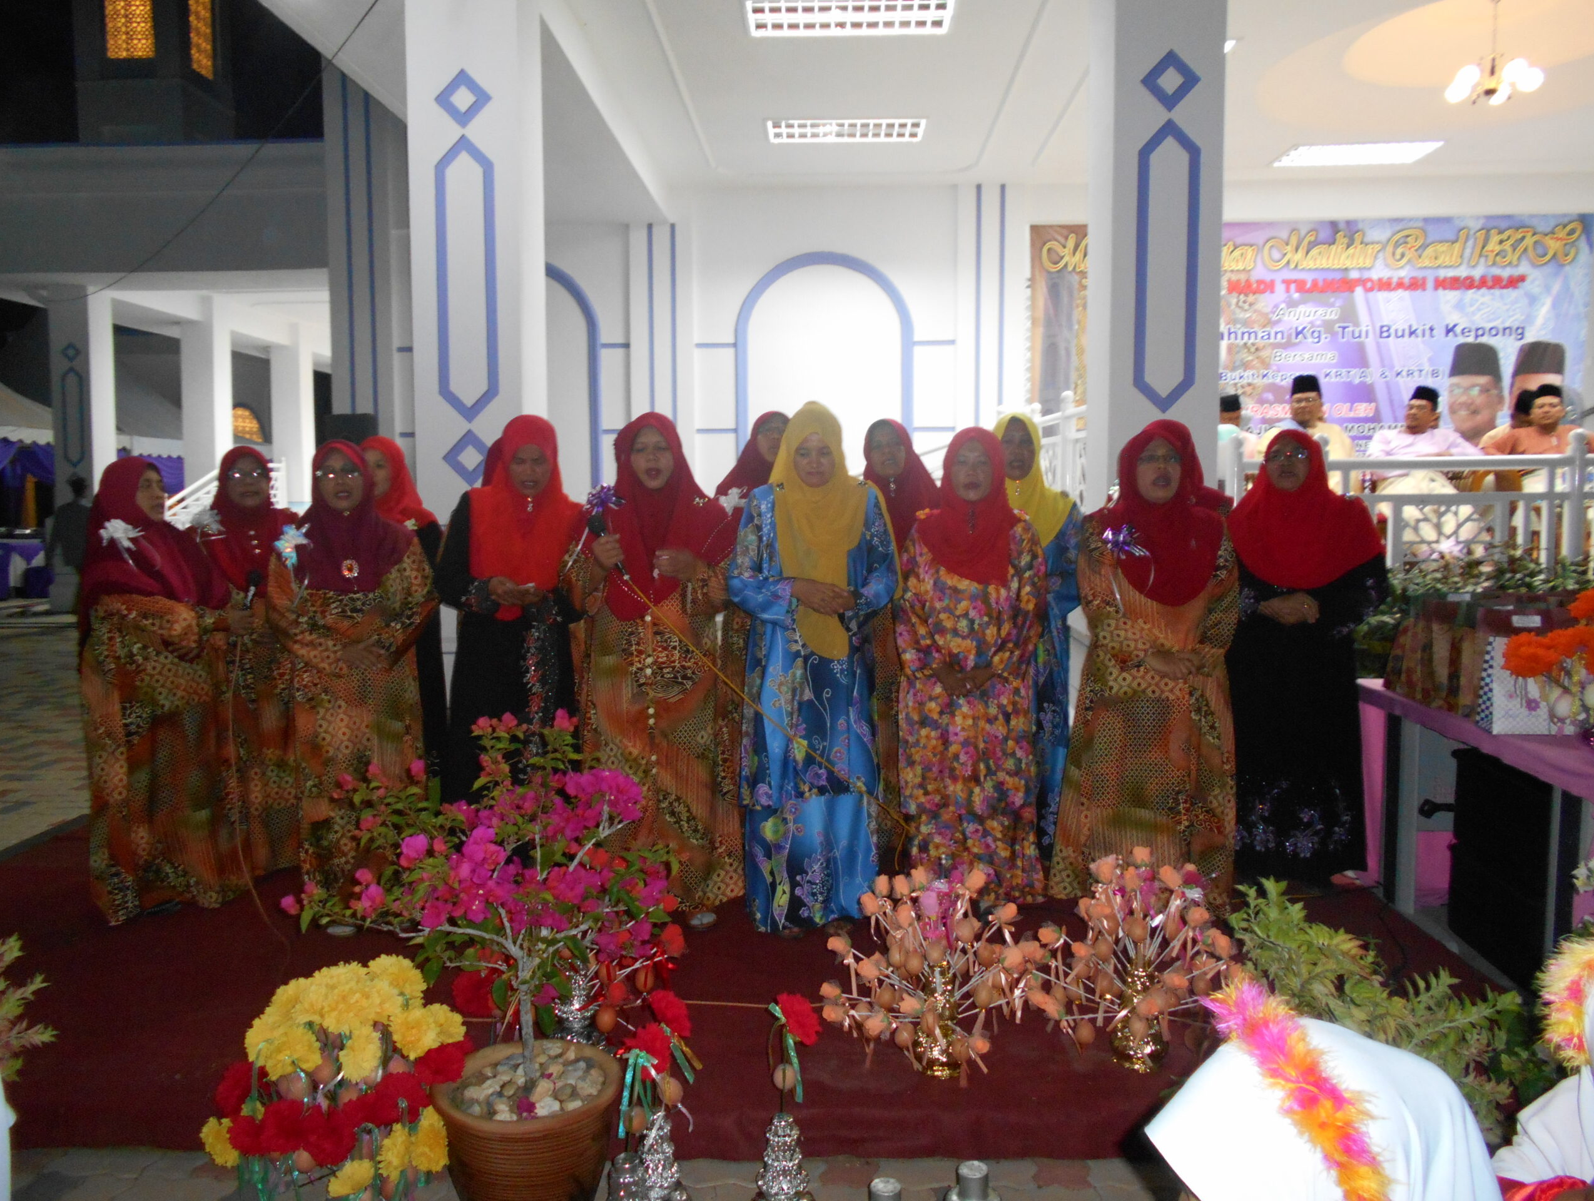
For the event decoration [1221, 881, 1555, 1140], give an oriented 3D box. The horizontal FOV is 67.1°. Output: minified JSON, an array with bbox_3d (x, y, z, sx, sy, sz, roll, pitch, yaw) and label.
[{"bbox_3d":[1.200,0.839,2.443,0.585,0.504,0.480,0,5,0],"label":"event decoration"}]

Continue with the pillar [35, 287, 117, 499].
[{"bbox_3d":[-8.431,-1.773,14.303,0.460,3.800,0.460,0,5,2],"label":"pillar"}]

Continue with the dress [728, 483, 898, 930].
[{"bbox_3d":[0.050,0.343,3.724,0.509,1.362,0.400,0,5,0],"label":"dress"}]

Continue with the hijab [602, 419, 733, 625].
[{"bbox_3d":[-0.389,-0.255,3.720,0.386,0.615,0.340,0,5,0],"label":"hijab"}]

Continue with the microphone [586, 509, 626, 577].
[{"bbox_3d":[-0.551,-0.163,3.520,0.055,0.220,0.055,-27,-14,-7],"label":"microphone"}]

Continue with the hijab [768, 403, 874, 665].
[{"bbox_3d":[0.077,-0.208,3.636,0.305,0.743,0.330,0,5,0],"label":"hijab"}]

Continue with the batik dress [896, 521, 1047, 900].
[{"bbox_3d":[0.560,0.355,3.860,0.480,1.200,0.330,0,5,4],"label":"batik dress"}]

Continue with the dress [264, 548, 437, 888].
[{"bbox_3d":[-1.372,0.375,3.700,0.500,1.180,0.340,-2,5,-18],"label":"dress"}]

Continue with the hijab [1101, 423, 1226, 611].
[{"bbox_3d":[1.154,-0.269,3.807,0.388,0.561,0.330,1,5,8],"label":"hijab"}]

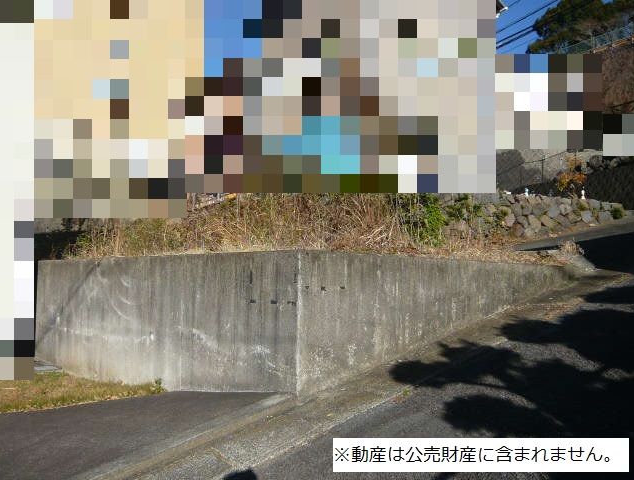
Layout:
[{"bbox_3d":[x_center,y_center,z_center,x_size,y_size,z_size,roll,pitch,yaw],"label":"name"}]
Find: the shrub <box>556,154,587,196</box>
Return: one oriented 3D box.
[{"bbox_3d":[8.996,-2.280,18.300,1.100,1.480,1.000,0,-4,0],"label":"shrub"}]

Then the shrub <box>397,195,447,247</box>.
[{"bbox_3d":[2.859,-0.539,14.300,1.350,1.500,1.100,0,-4,0],"label":"shrub"}]

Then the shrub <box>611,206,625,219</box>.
[{"bbox_3d":[11.124,-1.015,19.100,0.520,0.450,0.460,0,-4,0],"label":"shrub"}]

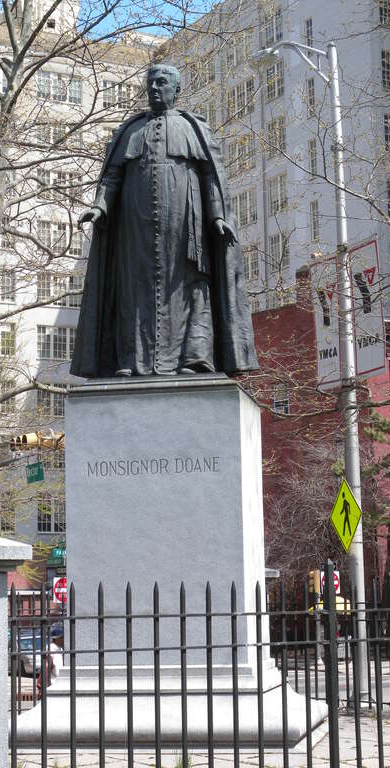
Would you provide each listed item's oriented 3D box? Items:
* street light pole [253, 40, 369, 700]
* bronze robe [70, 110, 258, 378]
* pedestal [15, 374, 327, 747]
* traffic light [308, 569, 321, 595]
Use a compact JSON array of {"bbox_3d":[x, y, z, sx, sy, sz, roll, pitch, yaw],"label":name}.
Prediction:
[{"bbox_3d":[1.780,-0.335,21.654,0.330,10.256,2.100,6,-12,-40],"label":"street light pole"},{"bbox_3d":[-0.300,-1.276,13.154,1.684,2.678,1.175,-3,-9,10],"label":"bronze robe"},{"bbox_3d":[-0.153,1.612,12.734,2.325,3.069,2.325,-3,-9,10],"label":"pedestal"},{"bbox_3d":[4.078,6.722,47.500,0.380,0.820,0.300,2,-9,-17],"label":"traffic light"}]

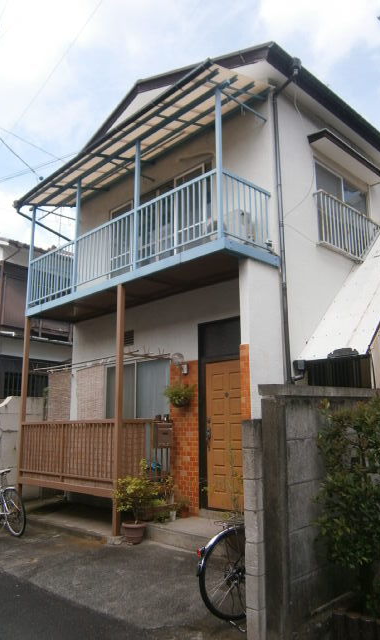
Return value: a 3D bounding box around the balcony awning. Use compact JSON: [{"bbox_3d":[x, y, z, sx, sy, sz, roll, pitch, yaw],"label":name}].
[{"bbox_3d":[-1.110,-2.706,8.074,5.100,0.150,1.400,-13,-1,44],"label":"balcony awning"}]

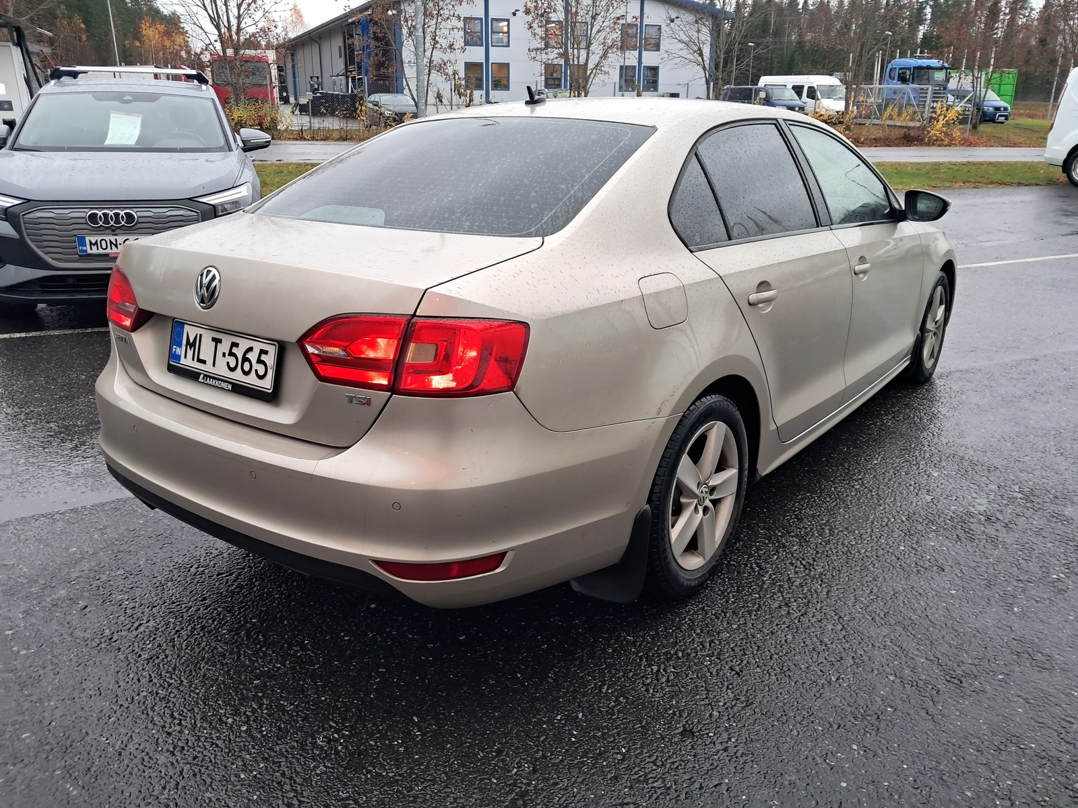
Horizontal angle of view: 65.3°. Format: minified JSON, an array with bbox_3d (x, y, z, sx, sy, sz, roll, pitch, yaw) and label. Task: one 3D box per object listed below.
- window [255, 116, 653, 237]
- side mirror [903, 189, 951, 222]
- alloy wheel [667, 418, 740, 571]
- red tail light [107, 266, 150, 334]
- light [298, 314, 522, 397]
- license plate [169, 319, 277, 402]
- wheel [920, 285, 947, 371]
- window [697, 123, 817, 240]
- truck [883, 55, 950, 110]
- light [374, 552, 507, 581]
[{"bbox_3d":[-0.295,-0.716,2.585,1.280,0.075,0.715,13,47,36],"label":"window"},{"bbox_3d":[1.711,-0.874,3.701,0.197,0.138,0.120,13,23,36],"label":"side mirror"},{"bbox_3d":[0.430,0.259,2.529,0.180,0.440,0.440,11,21,36],"label":"alloy wheel"},{"bbox_3d":[-1.200,-0.323,2.470,0.145,0.175,0.530,-14,22,-35],"label":"red tail light"},{"bbox_3d":[-0.279,-0.114,1.795,0.530,0.175,0.145,7,20,22],"label":"light"},{"bbox_3d":[-0.793,-0.117,2.090,0.450,0.133,0.020,13,6,36],"label":"license plate"},{"bbox_3d":[2.042,-0.420,4.521,0.180,0.440,0.440,12,22,36],"label":"wheel"},{"bbox_3d":[0.713,-0.730,2.732,0.045,0.395,0.710,-24,-1,41],"label":"window"},{"bbox_3d":[21.065,-18.745,50.645,2.550,3.450,6.000,-7,21,-19],"label":"truck"},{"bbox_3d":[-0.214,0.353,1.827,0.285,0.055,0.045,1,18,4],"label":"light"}]

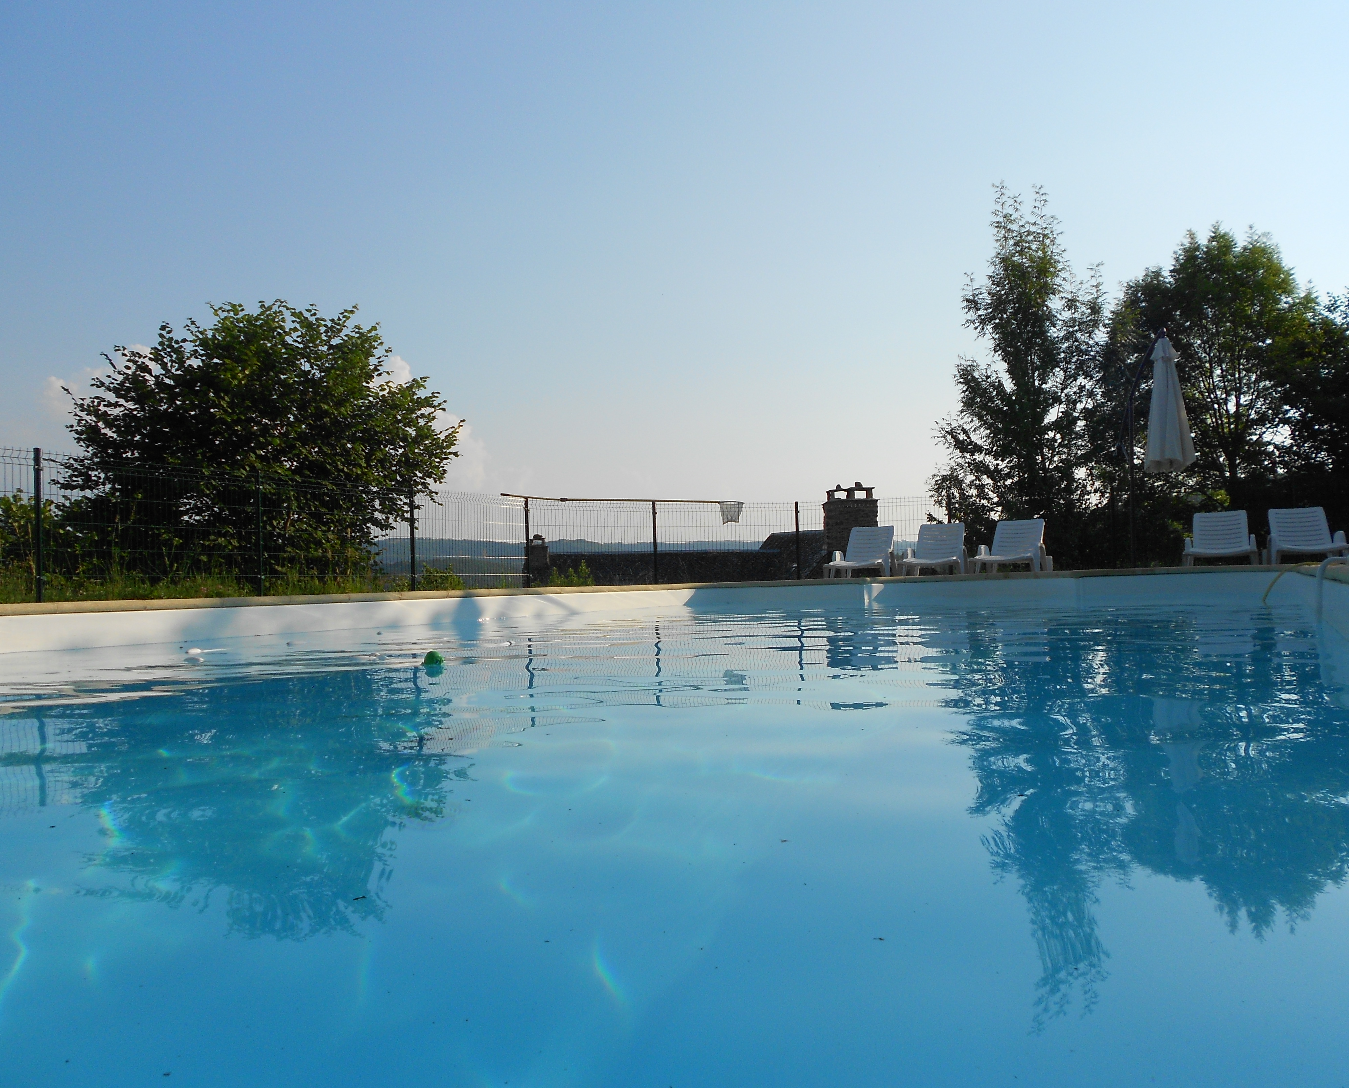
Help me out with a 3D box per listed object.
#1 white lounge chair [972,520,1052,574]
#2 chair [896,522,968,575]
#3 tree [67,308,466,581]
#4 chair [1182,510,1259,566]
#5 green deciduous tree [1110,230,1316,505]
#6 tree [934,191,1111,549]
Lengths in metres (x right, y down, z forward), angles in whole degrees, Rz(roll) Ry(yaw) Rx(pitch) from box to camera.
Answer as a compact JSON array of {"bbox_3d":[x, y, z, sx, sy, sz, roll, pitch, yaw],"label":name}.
[{"bbox_3d":[3.760,0.073,12.180,0.700,0.760,1.700,-3,-2,24],"label":"white lounge chair"},{"bbox_3d":[3.130,0.110,12.990,0.700,0.760,1.700,-3,-2,20],"label":"chair"},{"bbox_3d":[-5.885,-1.419,15.500,5.400,4.079,5.200,-1,-2,-21],"label":"tree"},{"bbox_3d":[5.920,-0.009,11.820,0.700,0.760,1.700,-3,-2,25],"label":"chair"},{"bbox_3d":[10.097,-2.804,20.500,3.600,6.354,3.500,-3,-2,26],"label":"green deciduous tree"},{"bbox_3d":[5.840,-2.848,18.500,2.950,6.485,2.800,-2,-2,18],"label":"tree"}]

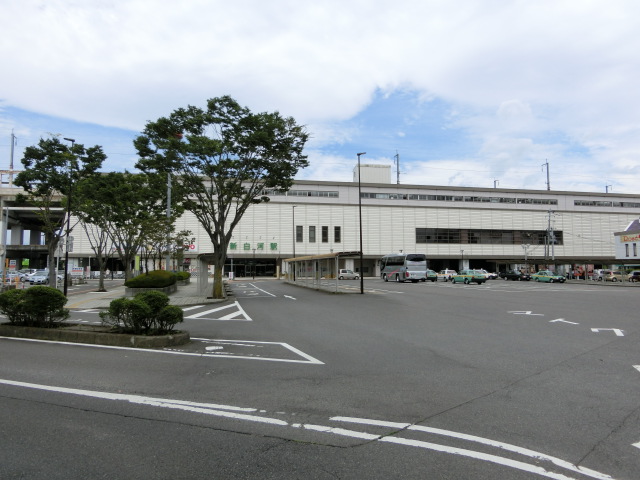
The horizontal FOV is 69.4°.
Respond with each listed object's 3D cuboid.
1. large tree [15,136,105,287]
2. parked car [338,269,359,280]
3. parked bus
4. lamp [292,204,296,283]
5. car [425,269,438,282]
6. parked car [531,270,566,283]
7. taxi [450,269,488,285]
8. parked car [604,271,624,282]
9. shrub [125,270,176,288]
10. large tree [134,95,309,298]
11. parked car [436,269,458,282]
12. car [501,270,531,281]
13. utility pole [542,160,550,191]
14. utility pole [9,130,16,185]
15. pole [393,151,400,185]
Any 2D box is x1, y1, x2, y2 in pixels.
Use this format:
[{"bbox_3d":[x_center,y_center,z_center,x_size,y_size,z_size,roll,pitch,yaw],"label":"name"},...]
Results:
[{"bbox_3d":[-13.014,-1.047,23.117,4.600,8.200,4.400,1,-4,-13],"label":"large tree"},{"bbox_3d":[4.569,5.449,71.297,3.400,1.520,1.480,1,-4,-11],"label":"parked car"},{"bbox_3d":[10.654,3.737,59.482,2.490,3.400,9.000,1,-4,-12],"label":"parked bus"},{"bbox_3d":[-2.867,0.413,52.577,0.600,8.600,0.350,1,-4,-12],"label":"lamp"},{"bbox_3d":[13.805,4.833,61.916,1.700,1.520,4.650,1,-4,-12],"label":"car"},{"bbox_3d":[30.005,4.743,60.618,1.700,1.500,4.650,1,-4,-13],"label":"parked car"},{"bbox_3d":[16.157,3.952,50.051,1.700,1.520,4.650,1,-4,-12],"label":"taxi"},{"bbox_3d":[38.305,4.611,59.324,3.700,1.520,1.660,1,-4,-13],"label":"parked car"},{"bbox_3d":[-10.548,2.444,29.104,2.400,1.100,5.600,1,-4,-12],"label":"shrub"},{"bbox_3d":[-5.007,-2.110,23.378,8.600,10.000,8.300,1,-4,-12],"label":"large tree"},{"bbox_3d":[16.805,4.792,61.317,1.700,1.520,4.600,1,-4,-13],"label":"parked car"},{"bbox_3d":[26.124,4.721,61.826,1.700,1.460,4.600,1,-4,-18],"label":"car"},{"bbox_3d":[45.621,-10.637,92.848,0.500,10.400,1.600,1,-4,-12],"label":"utility pole"},{"bbox_3d":[-49.871,-12.213,74.912,0.500,10.300,1.500,1,-4,-12],"label":"utility pole"},{"bbox_3d":[15.749,-12.409,94.998,0.600,10.800,1.300,1,-4,-13],"label":"pole"}]

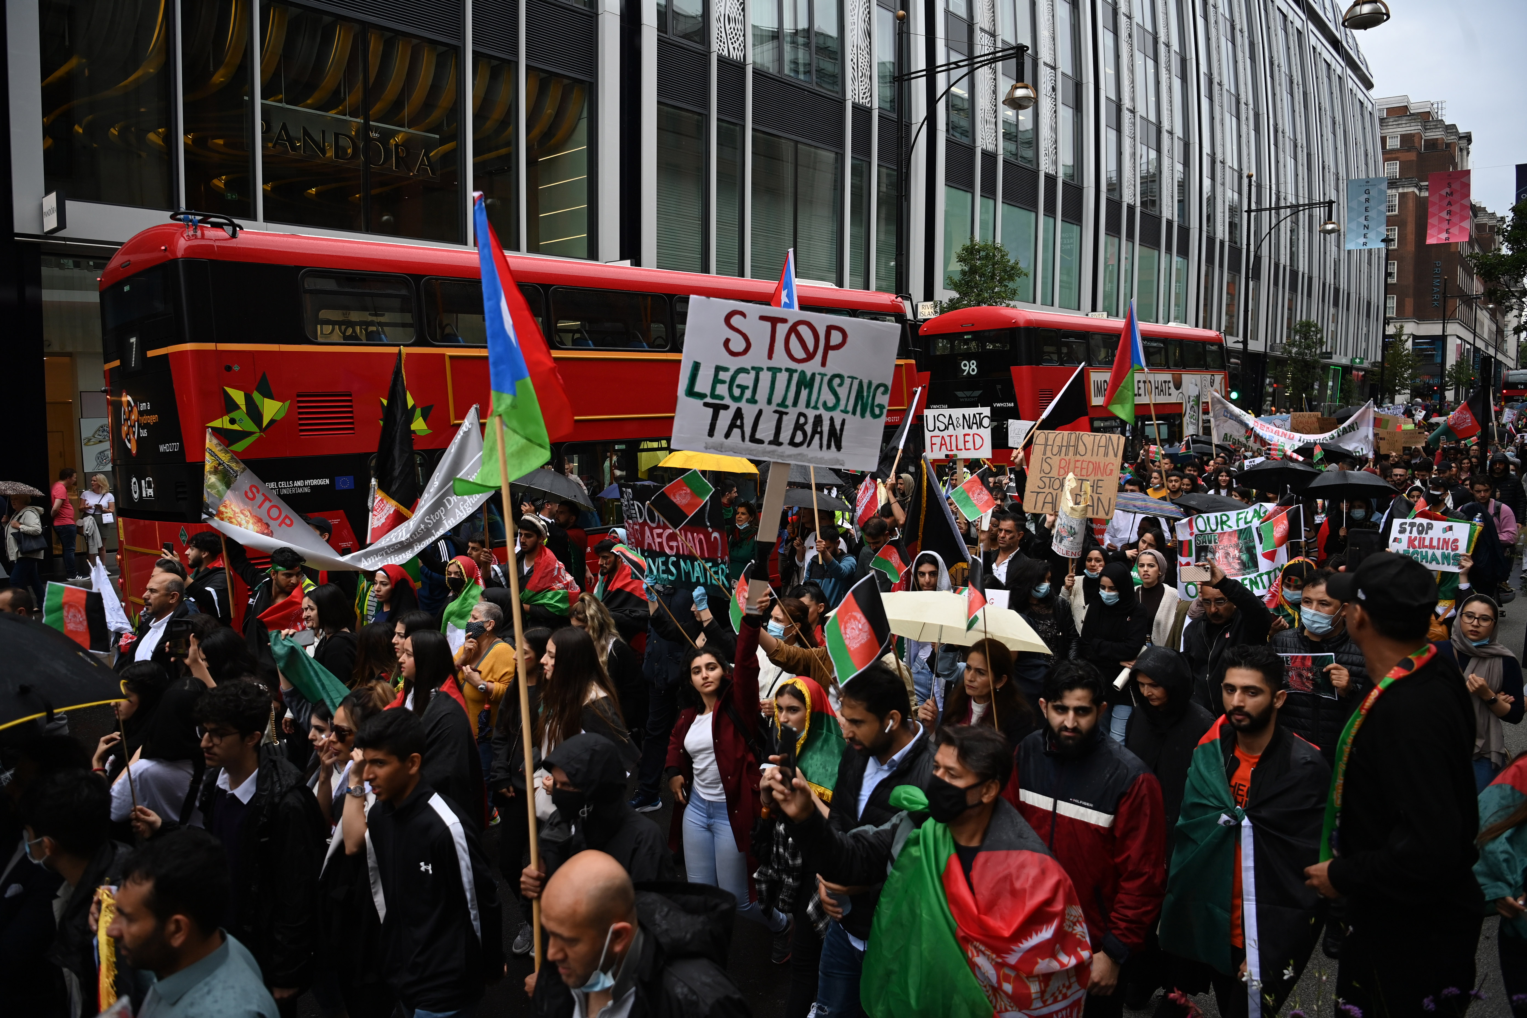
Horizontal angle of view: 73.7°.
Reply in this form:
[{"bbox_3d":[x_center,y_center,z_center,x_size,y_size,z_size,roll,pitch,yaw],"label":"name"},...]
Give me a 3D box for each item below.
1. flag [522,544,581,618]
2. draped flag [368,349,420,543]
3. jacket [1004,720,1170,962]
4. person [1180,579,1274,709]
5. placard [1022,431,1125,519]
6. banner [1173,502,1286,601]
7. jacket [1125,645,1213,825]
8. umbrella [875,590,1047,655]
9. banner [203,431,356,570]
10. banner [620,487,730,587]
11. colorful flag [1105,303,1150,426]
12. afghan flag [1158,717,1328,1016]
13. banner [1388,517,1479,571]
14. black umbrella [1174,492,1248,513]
[{"bbox_3d":[-1.539,0.529,7.400,0.460,0.560,0.360,3,4,37],"label":"flag"},{"bbox_3d":[-2.616,-0.414,7.200,0.330,1.400,0.220,-2,6,-23],"label":"draped flag"},{"bbox_3d":[1.002,1.038,3.150,0.500,0.700,0.300,3,6,36],"label":"jacket"},{"bbox_3d":[2.299,0.722,5.050,0.520,0.800,0.400,3,4,38],"label":"person"},{"bbox_3d":[2.290,-0.246,7.500,0.680,0.610,0.030,7,1,16],"label":"placard"},{"bbox_3d":[2.990,0.274,6.500,0.680,0.510,0.060,-4,5,30],"label":"banner"},{"bbox_3d":[1.521,0.918,3.800,0.450,0.800,0.330,3,4,38],"label":"jacket"},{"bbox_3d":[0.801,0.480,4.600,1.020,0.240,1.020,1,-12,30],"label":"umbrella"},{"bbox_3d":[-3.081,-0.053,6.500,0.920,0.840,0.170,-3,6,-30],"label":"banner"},{"bbox_3d":[-0.552,0.198,6.500,0.720,0.720,0.030,4,19,30],"label":"banner"},{"bbox_3d":[3.984,-1.615,11.200,0.500,1.330,0.280,0,5,20],"label":"colorful flag"},{"bbox_3d":[1.510,1.133,3.200,0.500,0.930,0.360,3,6,37],"label":"afghan flag"},{"bbox_3d":[4.051,0.224,6.200,0.420,0.300,0.025,7,2,31],"label":"banner"},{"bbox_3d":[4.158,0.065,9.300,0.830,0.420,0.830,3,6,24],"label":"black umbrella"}]

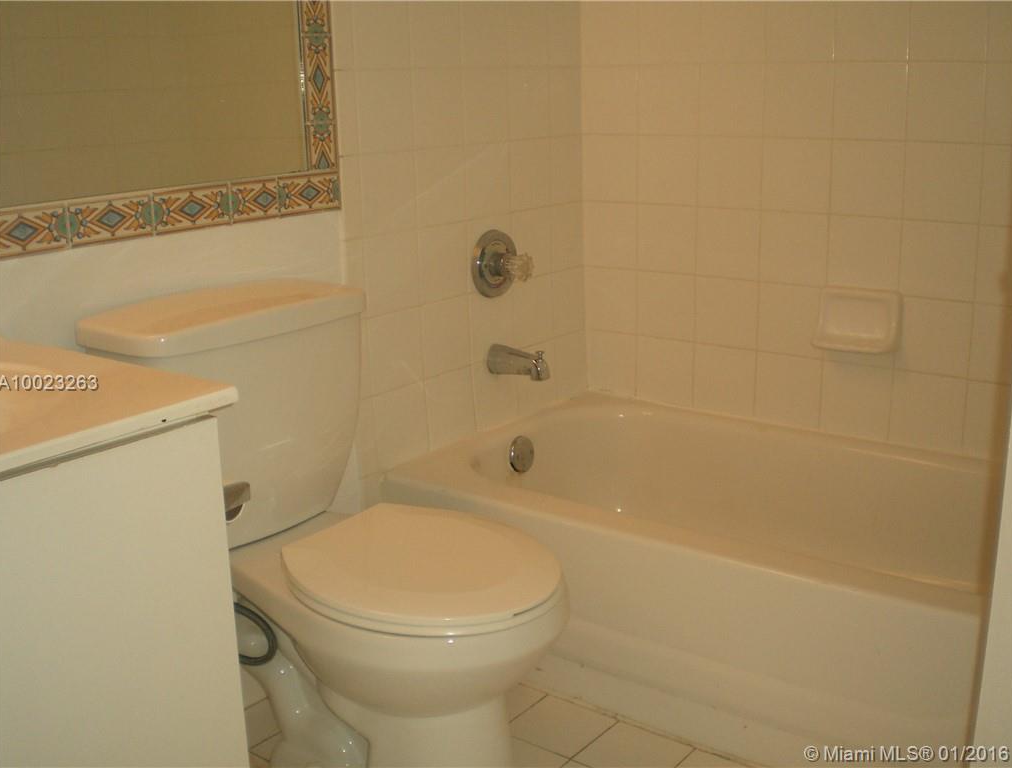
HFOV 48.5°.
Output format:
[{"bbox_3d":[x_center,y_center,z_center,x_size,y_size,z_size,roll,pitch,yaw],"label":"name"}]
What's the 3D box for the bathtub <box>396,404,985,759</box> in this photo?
[{"bbox_3d":[0.569,0.361,2.092,1.509,0.356,0.747,10,19,36],"label":"bathtub"}]

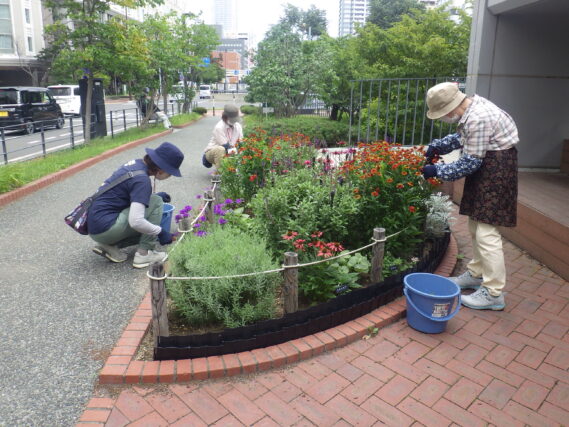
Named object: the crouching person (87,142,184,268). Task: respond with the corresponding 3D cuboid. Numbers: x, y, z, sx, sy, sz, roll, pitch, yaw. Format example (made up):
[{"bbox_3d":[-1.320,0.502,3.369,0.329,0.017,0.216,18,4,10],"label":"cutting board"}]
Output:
[{"bbox_3d":[-1.172,-0.069,3.550,0.780,0.850,0.520,-3,16,-17],"label":"crouching person"}]

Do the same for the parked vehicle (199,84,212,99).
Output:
[{"bbox_3d":[-10.641,-16.392,62.000,1.500,1.900,3.400,-1,15,-10],"label":"parked vehicle"}]

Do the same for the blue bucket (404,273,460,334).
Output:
[{"bbox_3d":[0.856,0.524,2.680,0.320,0.275,0.320,2,15,0],"label":"blue bucket"}]

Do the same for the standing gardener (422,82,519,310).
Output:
[{"bbox_3d":[1.218,-0.145,3.030,0.660,1.360,0.520,7,16,19],"label":"standing gardener"}]

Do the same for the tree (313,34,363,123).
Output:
[{"bbox_3d":[2.405,-6.057,20.500,2.400,3.800,2.400,2,15,0],"label":"tree"}]

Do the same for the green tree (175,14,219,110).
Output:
[{"bbox_3d":[-4.250,-7.053,21.500,2.400,4.600,2.400,2,15,0],"label":"green tree"}]

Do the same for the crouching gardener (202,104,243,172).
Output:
[{"bbox_3d":[-0.954,-1.157,7.200,0.520,0.930,0.720,-13,21,-43],"label":"crouching gardener"}]

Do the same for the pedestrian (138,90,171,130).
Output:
[{"bbox_3d":[-3.870,-3.073,13.600,0.850,1.280,0.500,3,15,5],"label":"pedestrian"}]

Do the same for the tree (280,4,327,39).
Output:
[{"bbox_3d":[1.642,-14.690,42.000,4.600,9.000,4.600,2,15,0],"label":"tree"}]

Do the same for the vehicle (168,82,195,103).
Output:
[{"bbox_3d":[-10.689,-12.514,48.000,1.550,1.800,3.600,1,15,-5],"label":"vehicle"}]

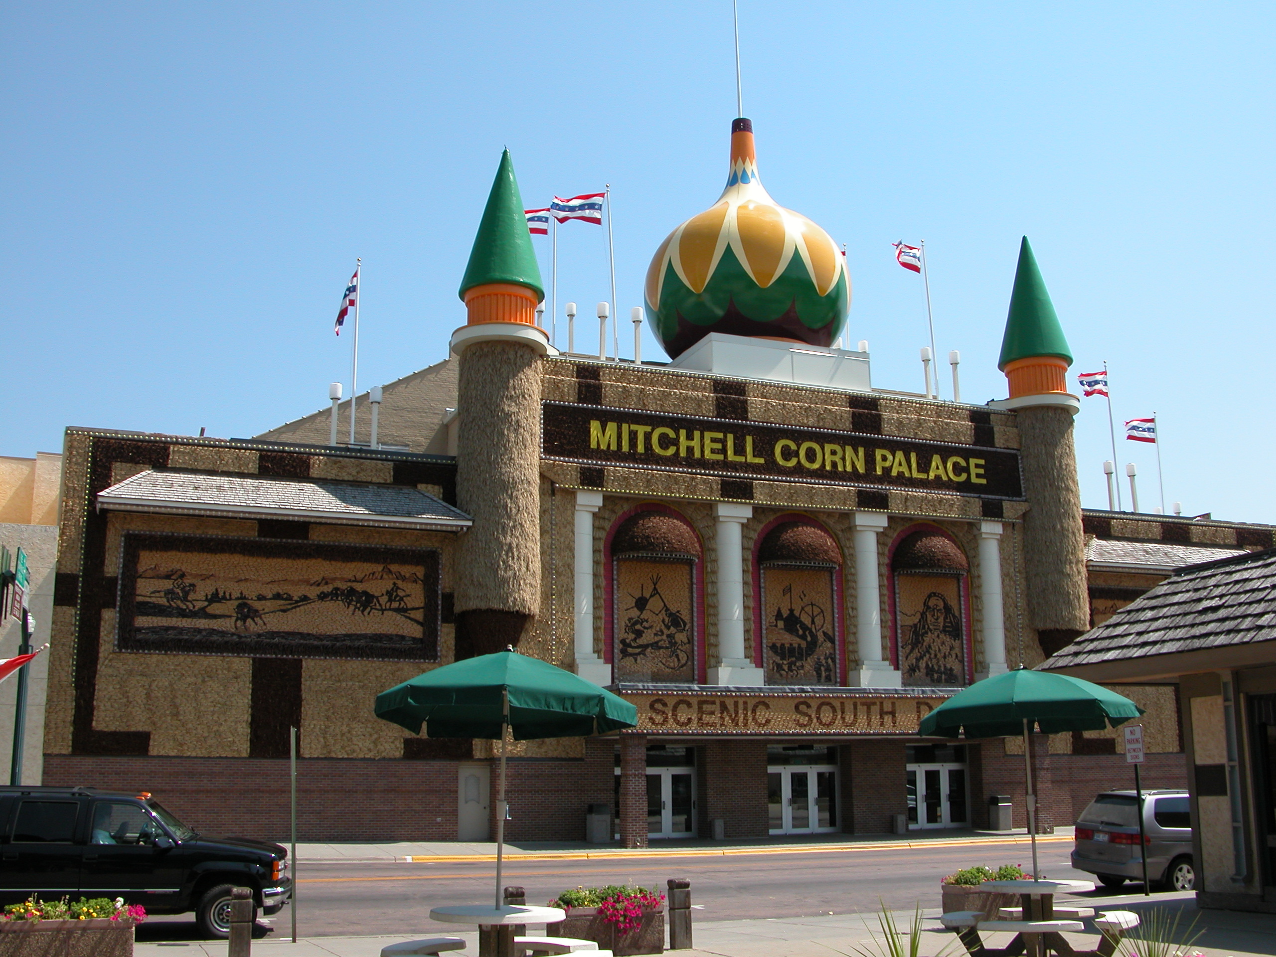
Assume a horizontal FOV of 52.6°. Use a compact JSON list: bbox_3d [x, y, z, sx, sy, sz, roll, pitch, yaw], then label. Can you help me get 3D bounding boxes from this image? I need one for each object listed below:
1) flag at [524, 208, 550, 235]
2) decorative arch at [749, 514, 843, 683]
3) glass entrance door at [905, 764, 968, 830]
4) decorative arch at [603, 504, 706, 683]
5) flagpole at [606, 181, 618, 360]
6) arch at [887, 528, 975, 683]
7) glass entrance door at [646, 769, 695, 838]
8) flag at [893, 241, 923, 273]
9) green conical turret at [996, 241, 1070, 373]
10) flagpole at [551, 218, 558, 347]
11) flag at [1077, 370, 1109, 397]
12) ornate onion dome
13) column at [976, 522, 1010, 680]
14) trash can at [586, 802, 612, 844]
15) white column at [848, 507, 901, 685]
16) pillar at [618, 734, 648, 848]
[{"bbox_3d":[-4.270,-9.934,49.733,1.700,1.220,0.300,-1,-13,0],"label":"flag"},{"bbox_3d":[5.127,3.889,41.083,3.406,5.561,0.800,5,-14,-21],"label":"decorative arch"},{"bbox_3d":[10.121,10.849,44.062,2.750,2.200,0.150,5,-14,-20],"label":"glass entrance door"},{"bbox_3d":[0.670,3.639,40.909,3.480,5.800,0.750,5,-14,-21],"label":"decorative arch"},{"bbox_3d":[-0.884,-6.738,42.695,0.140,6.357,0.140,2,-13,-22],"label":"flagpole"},{"bbox_3d":[10.353,4.339,44.726,3.480,5.800,0.750,5,-14,-21],"label":"arch"},{"bbox_3d":[0.880,9.694,38.605,1.850,2.120,0.140,5,-14,-21],"label":"glass entrance door"},{"bbox_3d":[10.395,-8.481,49.551,1.150,1.200,0.450,-1,-13,0],"label":"flag"},{"bbox_3d":[15.056,-6.941,49.594,2.800,5.250,2.800,5,-14,-21],"label":"green conical turret"},{"bbox_3d":[-3.189,-7.784,49.333,0.130,6.150,0.130,5,-14,-20],"label":"flagpole"},{"bbox_3d":[17.516,-3.645,49.659,1.380,1.050,0.280,5,-14,-21],"label":"flag"},{"bbox_3d":[4.099,-9.316,49.103,7.700,9.850,7.700,0,-13,0],"label":"ornate onion dome"},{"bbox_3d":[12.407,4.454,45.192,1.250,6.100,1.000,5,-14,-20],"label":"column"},{"bbox_3d":[-1.139,10.276,38.441,0.570,1.170,0.570,5,-14,-21],"label":"trash can"},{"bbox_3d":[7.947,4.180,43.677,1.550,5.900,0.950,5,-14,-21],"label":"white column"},{"bbox_3d":[-0.107,8.426,34.679,0.600,2.950,0.600,5,-14,-20],"label":"pillar"}]

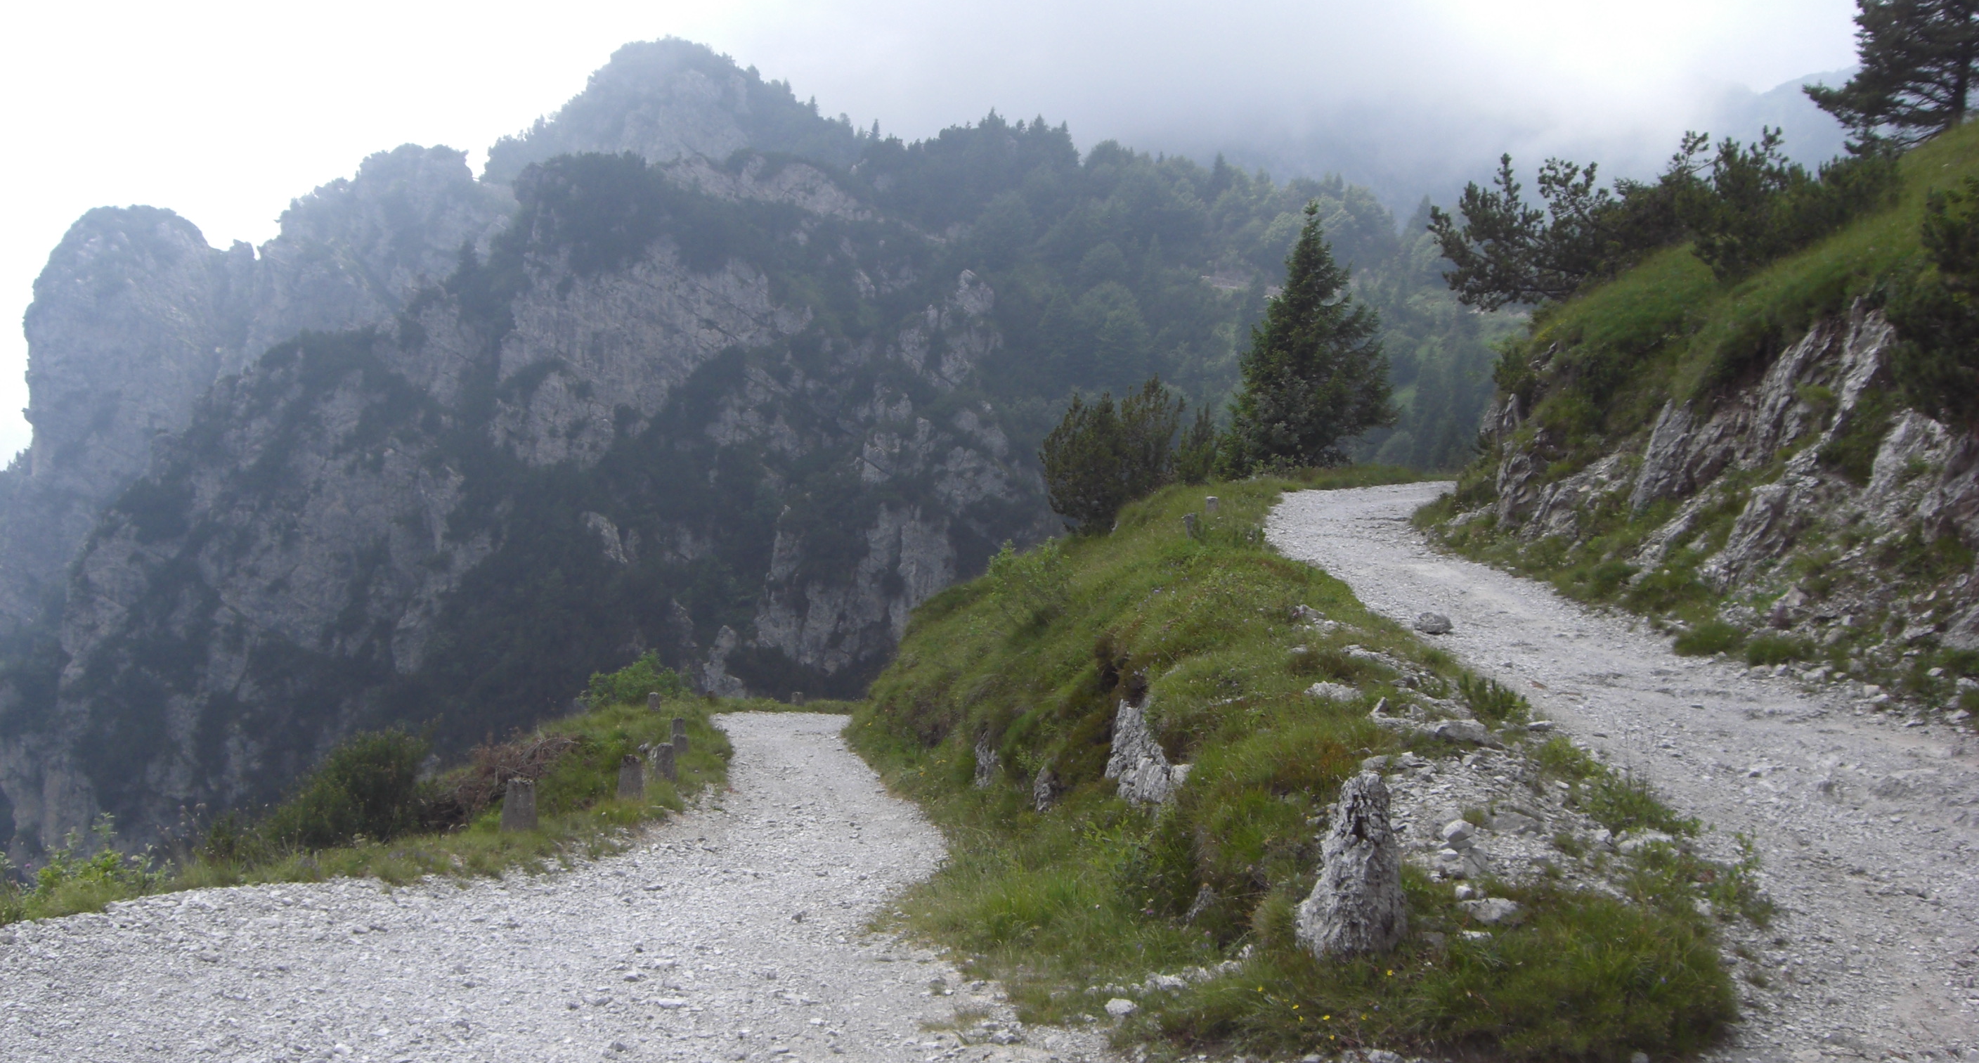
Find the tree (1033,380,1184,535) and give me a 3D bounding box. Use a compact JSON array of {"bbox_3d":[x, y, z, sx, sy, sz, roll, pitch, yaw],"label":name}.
[{"bbox_3d":[2.200,-1.380,39.500,2.650,2.800,2.500,0,0,0],"label":"tree"}]

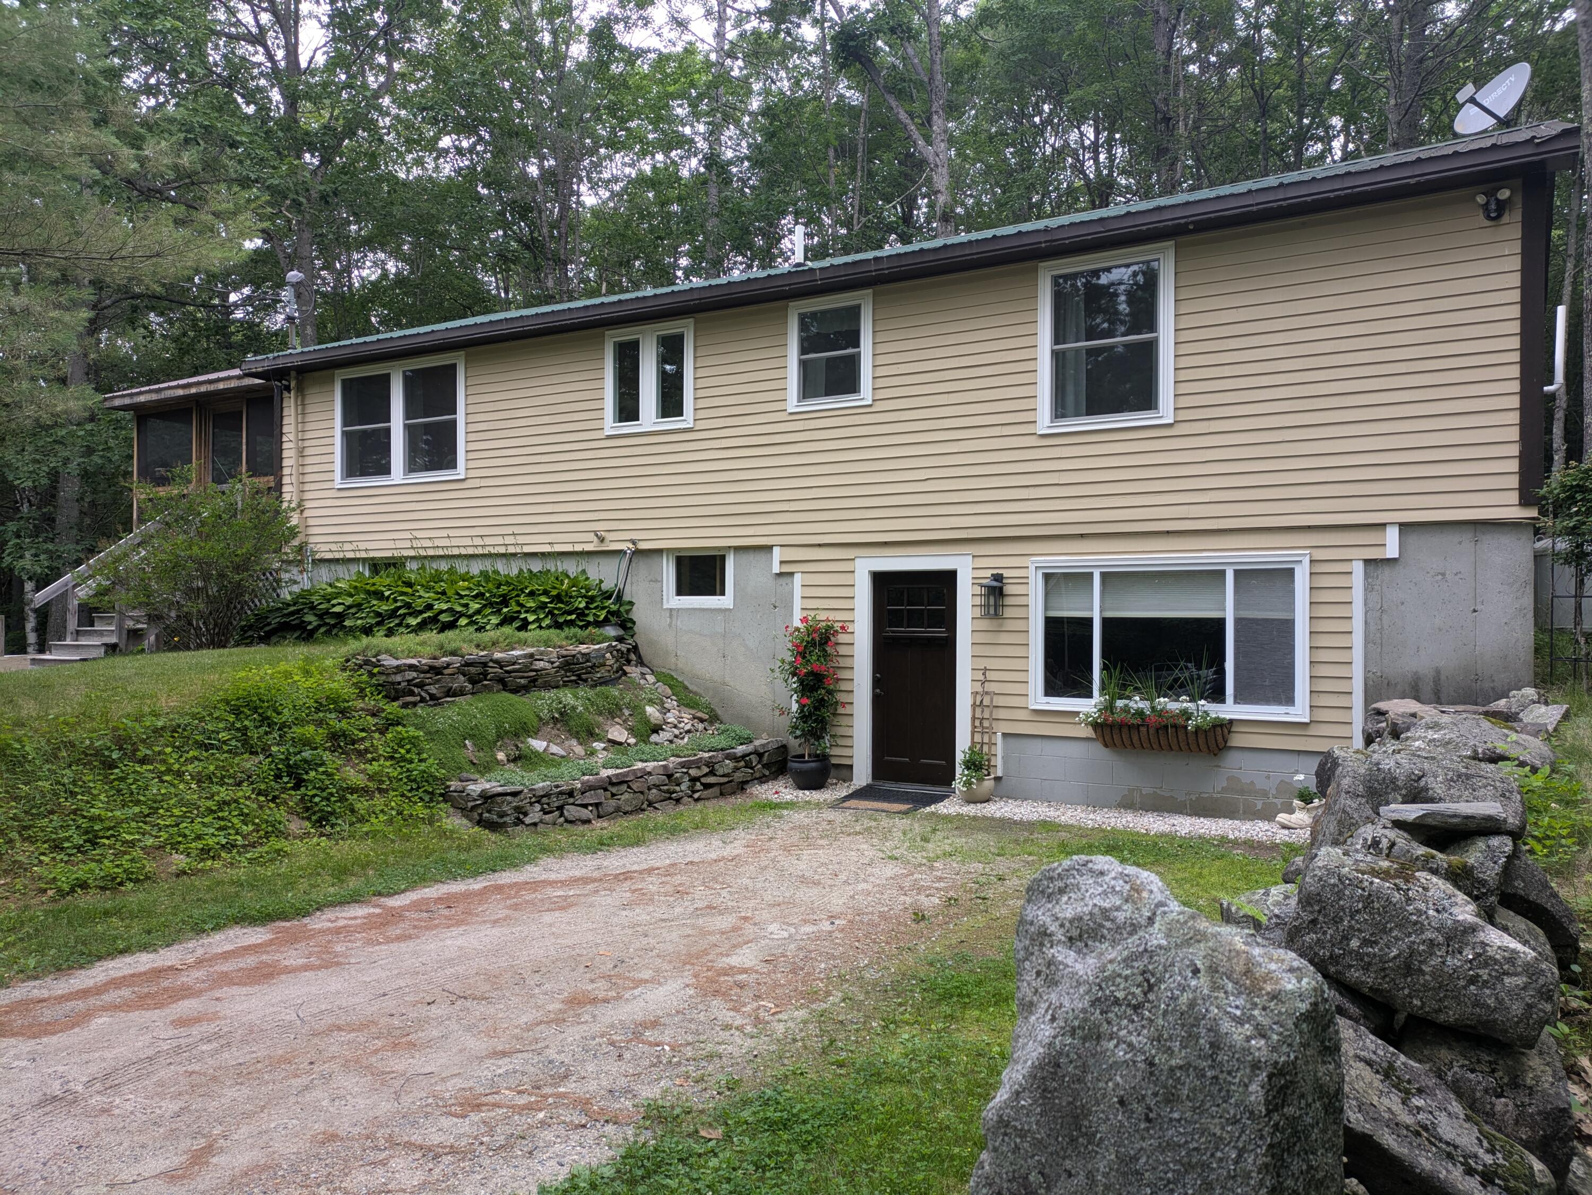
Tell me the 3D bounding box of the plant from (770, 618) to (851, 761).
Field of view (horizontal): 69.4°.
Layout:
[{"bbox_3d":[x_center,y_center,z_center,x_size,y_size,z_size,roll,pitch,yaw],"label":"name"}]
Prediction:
[{"bbox_3d":[0.134,0.835,10.800,0.660,1.320,0.580,0,-1,31],"label":"plant"}]

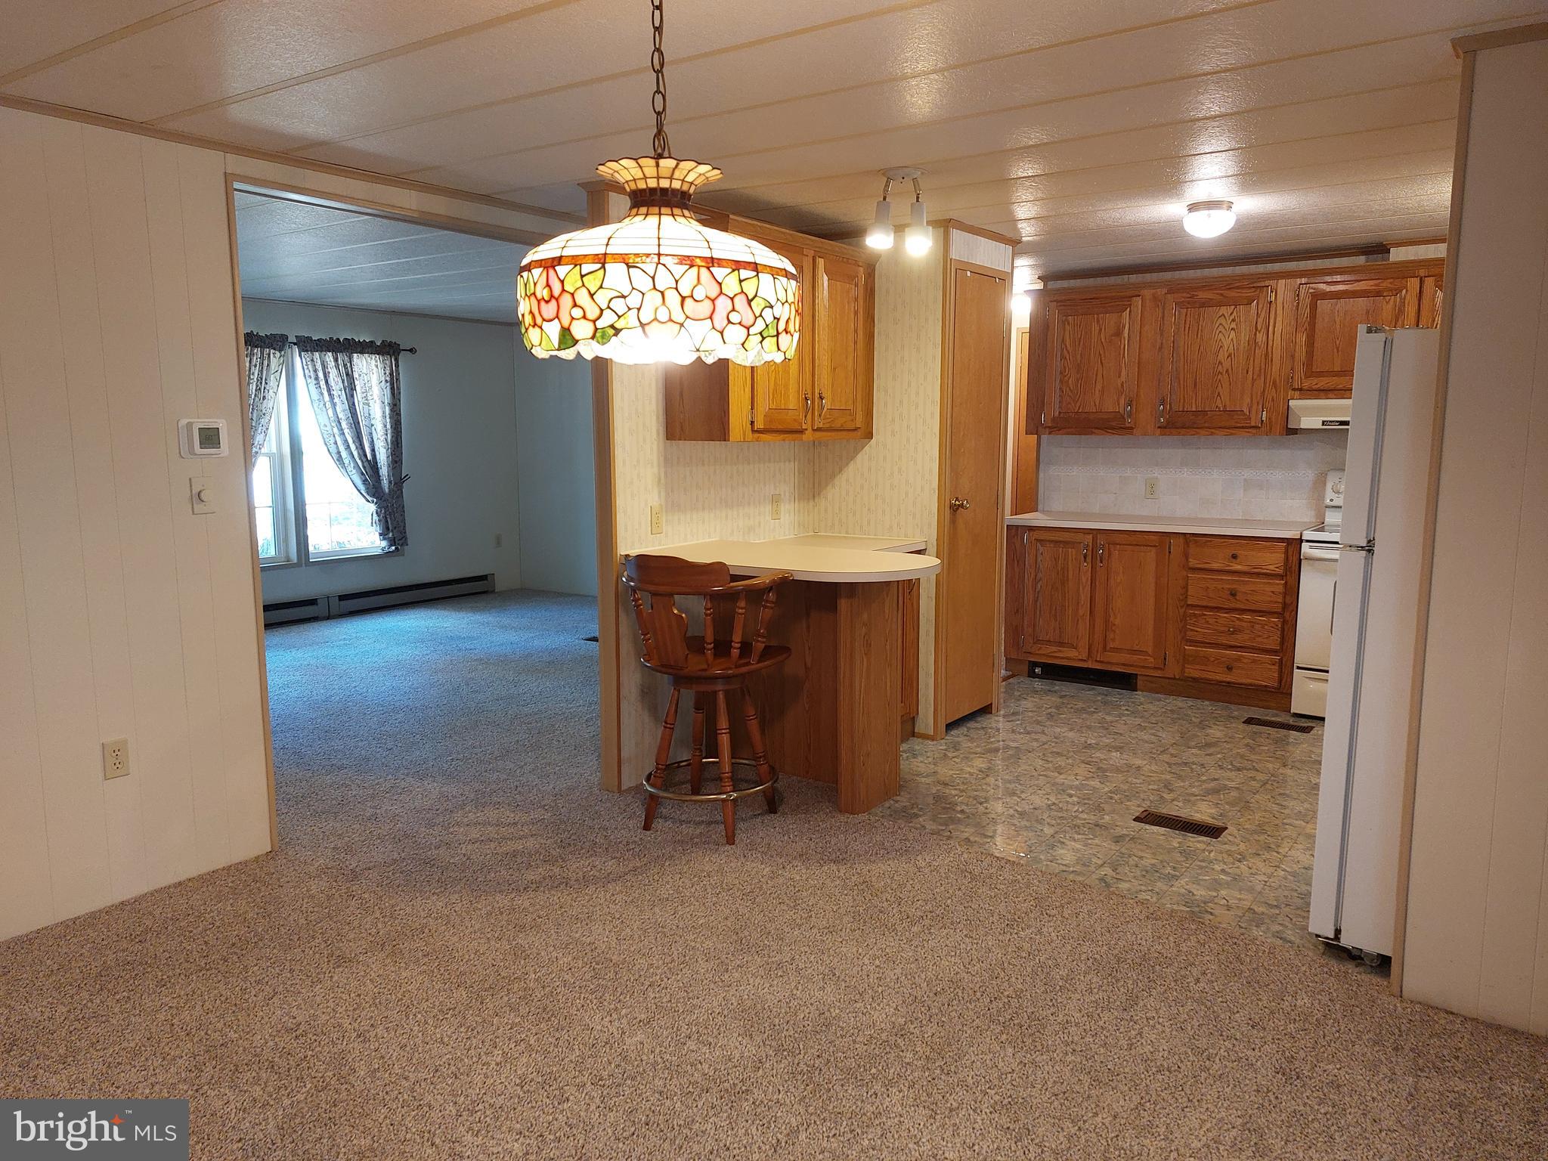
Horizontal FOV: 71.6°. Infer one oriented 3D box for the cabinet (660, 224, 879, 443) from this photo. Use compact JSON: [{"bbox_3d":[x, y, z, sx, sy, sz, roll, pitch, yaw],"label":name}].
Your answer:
[{"bbox_3d":[0.017,-1.038,4.681,0.323,0.851,1.092,5,10,35],"label":"cabinet"}]

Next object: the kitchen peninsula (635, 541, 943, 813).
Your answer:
[{"bbox_3d":[0.258,0.331,4.659,0.980,0.910,1.260,5,10,35],"label":"kitchen peninsula"}]

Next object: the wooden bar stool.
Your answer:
[{"bbox_3d":[-0.267,0.388,3.898,0.525,1.010,0.530,4,9,27],"label":"wooden bar stool"}]

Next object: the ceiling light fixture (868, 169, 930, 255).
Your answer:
[{"bbox_3d":[0.439,-1.280,3.741,0.220,0.290,0.160,0,8,0],"label":"ceiling light fixture"}]

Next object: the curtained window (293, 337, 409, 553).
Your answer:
[{"bbox_3d":[-3.204,-1.013,8.230,0.120,1.660,0.971,5,10,35],"label":"curtained window"}]

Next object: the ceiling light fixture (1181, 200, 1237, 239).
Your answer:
[{"bbox_3d":[1.743,-1.433,4.312,0.250,0.155,0.250,5,10,35],"label":"ceiling light fixture"}]

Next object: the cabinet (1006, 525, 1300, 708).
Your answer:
[{"bbox_3d":[2.130,0.151,6.011,1.524,0.879,0.600,5,10,35],"label":"cabinet"}]

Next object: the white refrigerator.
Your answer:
[{"bbox_3d":[2.008,0.173,2.951,0.740,1.672,0.750,5,10,35],"label":"white refrigerator"}]

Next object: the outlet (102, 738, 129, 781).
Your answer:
[{"bbox_3d":[-1.996,0.538,3.255,0.012,0.114,0.071,5,10,35],"label":"outlet"}]

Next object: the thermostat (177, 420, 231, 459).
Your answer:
[{"bbox_3d":[-1.793,-0.447,3.396,0.030,0.118,0.143,5,10,35],"label":"thermostat"}]

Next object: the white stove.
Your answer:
[{"bbox_3d":[3.056,0.087,5.306,0.760,1.190,0.680,5,10,35],"label":"white stove"}]

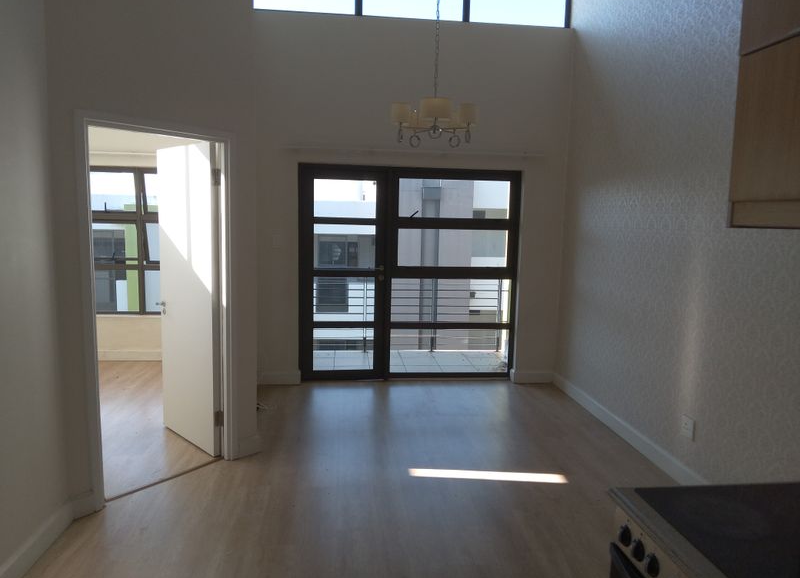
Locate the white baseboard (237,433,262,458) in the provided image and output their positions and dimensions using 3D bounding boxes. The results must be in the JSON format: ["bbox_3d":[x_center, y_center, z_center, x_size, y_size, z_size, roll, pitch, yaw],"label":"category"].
[{"bbox_3d":[-1.002,1.051,3.847,0.020,0.120,0.173,7,9,39],"label":"white baseboard"}]

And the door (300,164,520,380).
[{"bbox_3d":[0.096,-0.128,5.639,2.127,2.067,0.080,1,7,-6],"label":"door"}]

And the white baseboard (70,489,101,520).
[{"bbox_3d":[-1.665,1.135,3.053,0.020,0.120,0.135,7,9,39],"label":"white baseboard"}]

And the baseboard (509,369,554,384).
[{"bbox_3d":[1.312,0.872,5.711,0.405,0.120,0.020,1,7,-6],"label":"baseboard"}]

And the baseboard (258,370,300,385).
[{"bbox_3d":[-1.149,0.846,5.469,0.428,0.120,0.020,1,7,-6],"label":"baseboard"}]

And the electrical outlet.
[{"bbox_3d":[1.734,0.839,3.498,0.015,0.117,0.112,1,7,-6],"label":"electrical outlet"}]

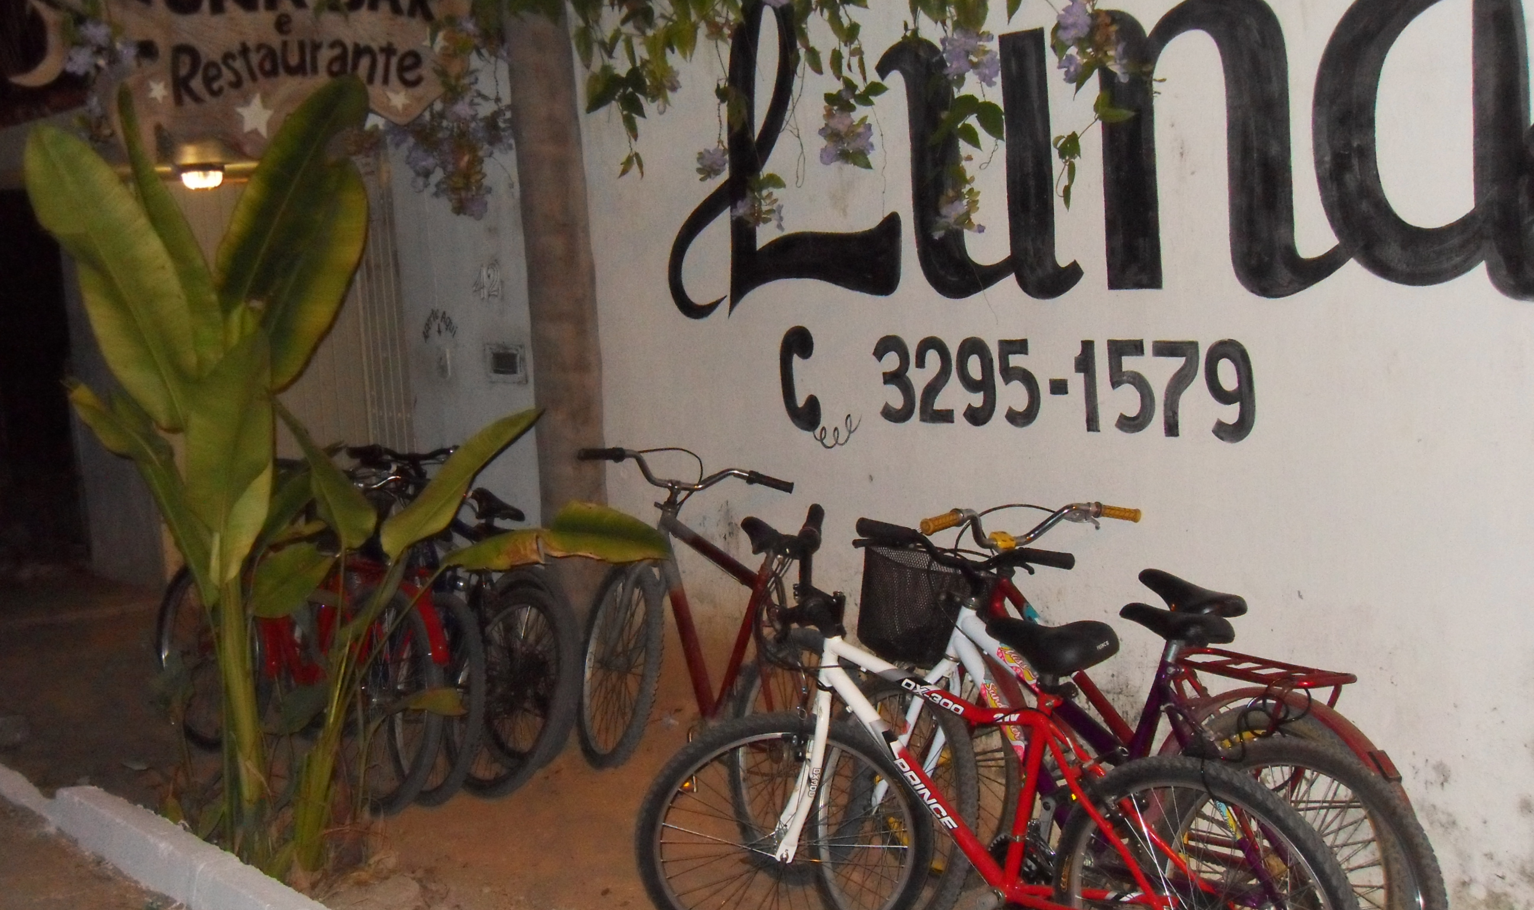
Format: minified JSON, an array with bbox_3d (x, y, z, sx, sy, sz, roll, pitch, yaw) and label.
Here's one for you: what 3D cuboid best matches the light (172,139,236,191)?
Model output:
[{"bbox_3d":[-2.421,-1.248,8.200,0.270,0.220,0.260,-5,7,-17],"label":"light"}]

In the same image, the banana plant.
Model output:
[{"bbox_3d":[-1.110,0.039,5.000,1.580,2.040,1.200,-4,7,-6],"label":"banana plant"}]

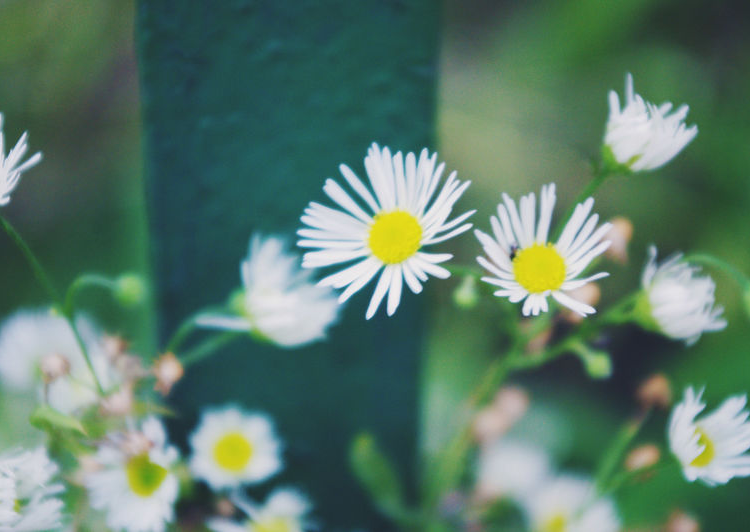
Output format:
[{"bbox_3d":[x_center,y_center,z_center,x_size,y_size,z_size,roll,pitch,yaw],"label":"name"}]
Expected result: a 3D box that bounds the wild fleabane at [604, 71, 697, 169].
[{"bbox_3d":[0.036,-0.019,0.236,0.012,0.013,0.012,42,-3,-6],"label":"wild fleabane"}]

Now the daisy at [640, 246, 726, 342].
[{"bbox_3d":[0.045,0.004,0.267,0.013,0.014,0.014,-13,36,-12],"label":"daisy"}]

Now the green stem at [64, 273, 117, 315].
[{"bbox_3d":[-0.037,0.004,0.240,0.007,0.006,0.002,1,34,0],"label":"green stem"}]

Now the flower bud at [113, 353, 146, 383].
[{"bbox_3d":[-0.037,0.015,0.275,0.005,0.005,0.005,2,34,0],"label":"flower bud"}]

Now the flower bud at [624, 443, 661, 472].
[{"bbox_3d":[0.038,0.027,0.256,0.005,0.004,0.004,-32,0,18],"label":"flower bud"}]

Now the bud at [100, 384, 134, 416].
[{"bbox_3d":[-0.039,0.020,0.274,0.005,0.005,0.005,2,34,0],"label":"bud"}]

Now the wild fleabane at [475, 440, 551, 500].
[{"bbox_3d":[0.022,0.032,0.283,0.012,0.008,0.011,0,53,0],"label":"wild fleabane"}]

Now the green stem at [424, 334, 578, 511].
[{"bbox_3d":[0.017,0.023,0.260,0.009,0.037,0.005,31,33,0],"label":"green stem"}]

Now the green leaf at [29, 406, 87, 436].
[{"bbox_3d":[-0.047,0.023,0.272,0.009,0.003,0.004,23,38,15],"label":"green leaf"}]

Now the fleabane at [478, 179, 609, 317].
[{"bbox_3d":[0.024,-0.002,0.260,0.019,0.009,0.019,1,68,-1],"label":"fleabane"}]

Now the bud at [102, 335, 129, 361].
[{"bbox_3d":[-0.035,0.011,0.248,0.004,0.004,0.004,1,34,0],"label":"bud"}]

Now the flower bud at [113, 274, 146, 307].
[{"bbox_3d":[-0.033,0.003,0.243,0.004,0.004,0.004,28,0,6],"label":"flower bud"}]

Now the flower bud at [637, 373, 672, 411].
[{"bbox_3d":[0.039,0.018,0.256,0.005,0.005,0.005,22,24,0],"label":"flower bud"}]

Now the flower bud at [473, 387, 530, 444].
[{"bbox_3d":[0.019,0.022,0.268,0.007,0.009,0.007,36,21,0],"label":"flower bud"}]

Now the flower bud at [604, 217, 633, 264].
[{"bbox_3d":[0.036,-0.004,0.272,0.005,0.007,0.005,3,12,0],"label":"flower bud"}]

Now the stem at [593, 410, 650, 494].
[{"bbox_3d":[0.037,0.028,0.273,0.003,0.015,0.003,30,-6,0],"label":"stem"}]

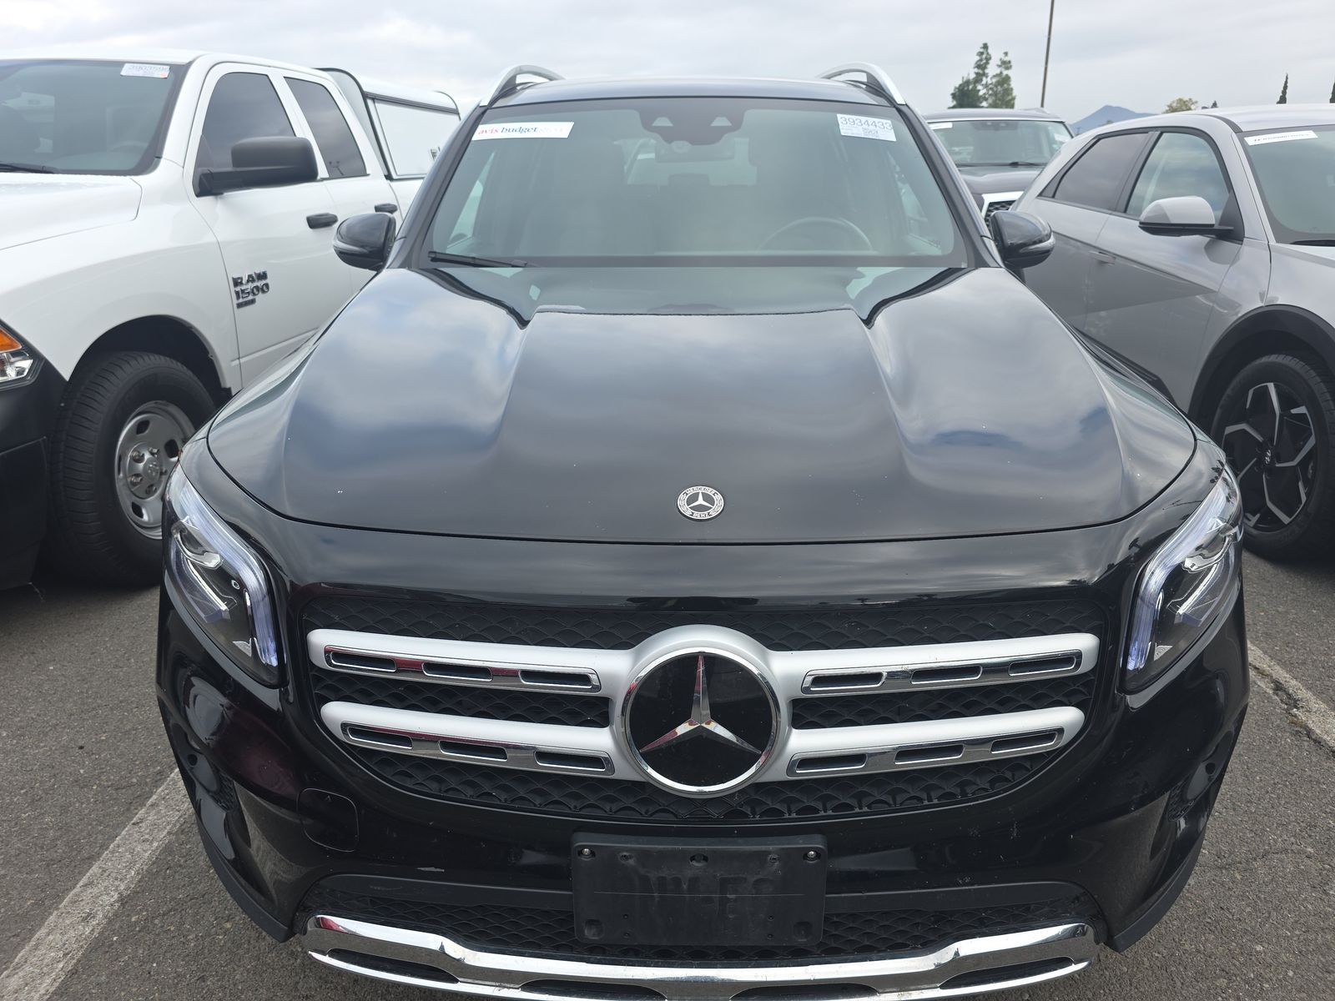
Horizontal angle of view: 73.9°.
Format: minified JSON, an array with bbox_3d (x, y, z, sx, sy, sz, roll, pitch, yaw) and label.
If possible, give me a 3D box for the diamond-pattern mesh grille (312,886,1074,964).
[{"bbox_3d":[0.045,0.554,1.171,1.040,0.105,0.075,0,16,1],"label":"diamond-pattern mesh grille"}]

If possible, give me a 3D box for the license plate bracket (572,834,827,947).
[{"bbox_3d":[0.041,0.471,1.080,0.305,0.150,0.022,0,16,1],"label":"license plate bracket"}]

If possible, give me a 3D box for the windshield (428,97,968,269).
[{"bbox_3d":[0.070,-0.870,2.408,1.410,0.150,0.670,0,62,1],"label":"windshield"}]

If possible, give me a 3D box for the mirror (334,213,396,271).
[{"bbox_3d":[-0.834,-0.721,2.488,0.200,0.165,0.140,0,21,1],"label":"mirror"}]

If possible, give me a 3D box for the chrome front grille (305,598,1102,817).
[{"bbox_3d":[0.045,0.251,1.091,1.010,0.260,0.130,0,12,1],"label":"chrome front grille"}]

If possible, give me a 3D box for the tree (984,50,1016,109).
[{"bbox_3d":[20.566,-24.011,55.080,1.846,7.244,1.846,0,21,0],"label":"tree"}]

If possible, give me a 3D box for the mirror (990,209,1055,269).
[{"bbox_3d":[0.976,-0.722,2.465,0.200,0.165,0.140,0,21,1],"label":"mirror"}]

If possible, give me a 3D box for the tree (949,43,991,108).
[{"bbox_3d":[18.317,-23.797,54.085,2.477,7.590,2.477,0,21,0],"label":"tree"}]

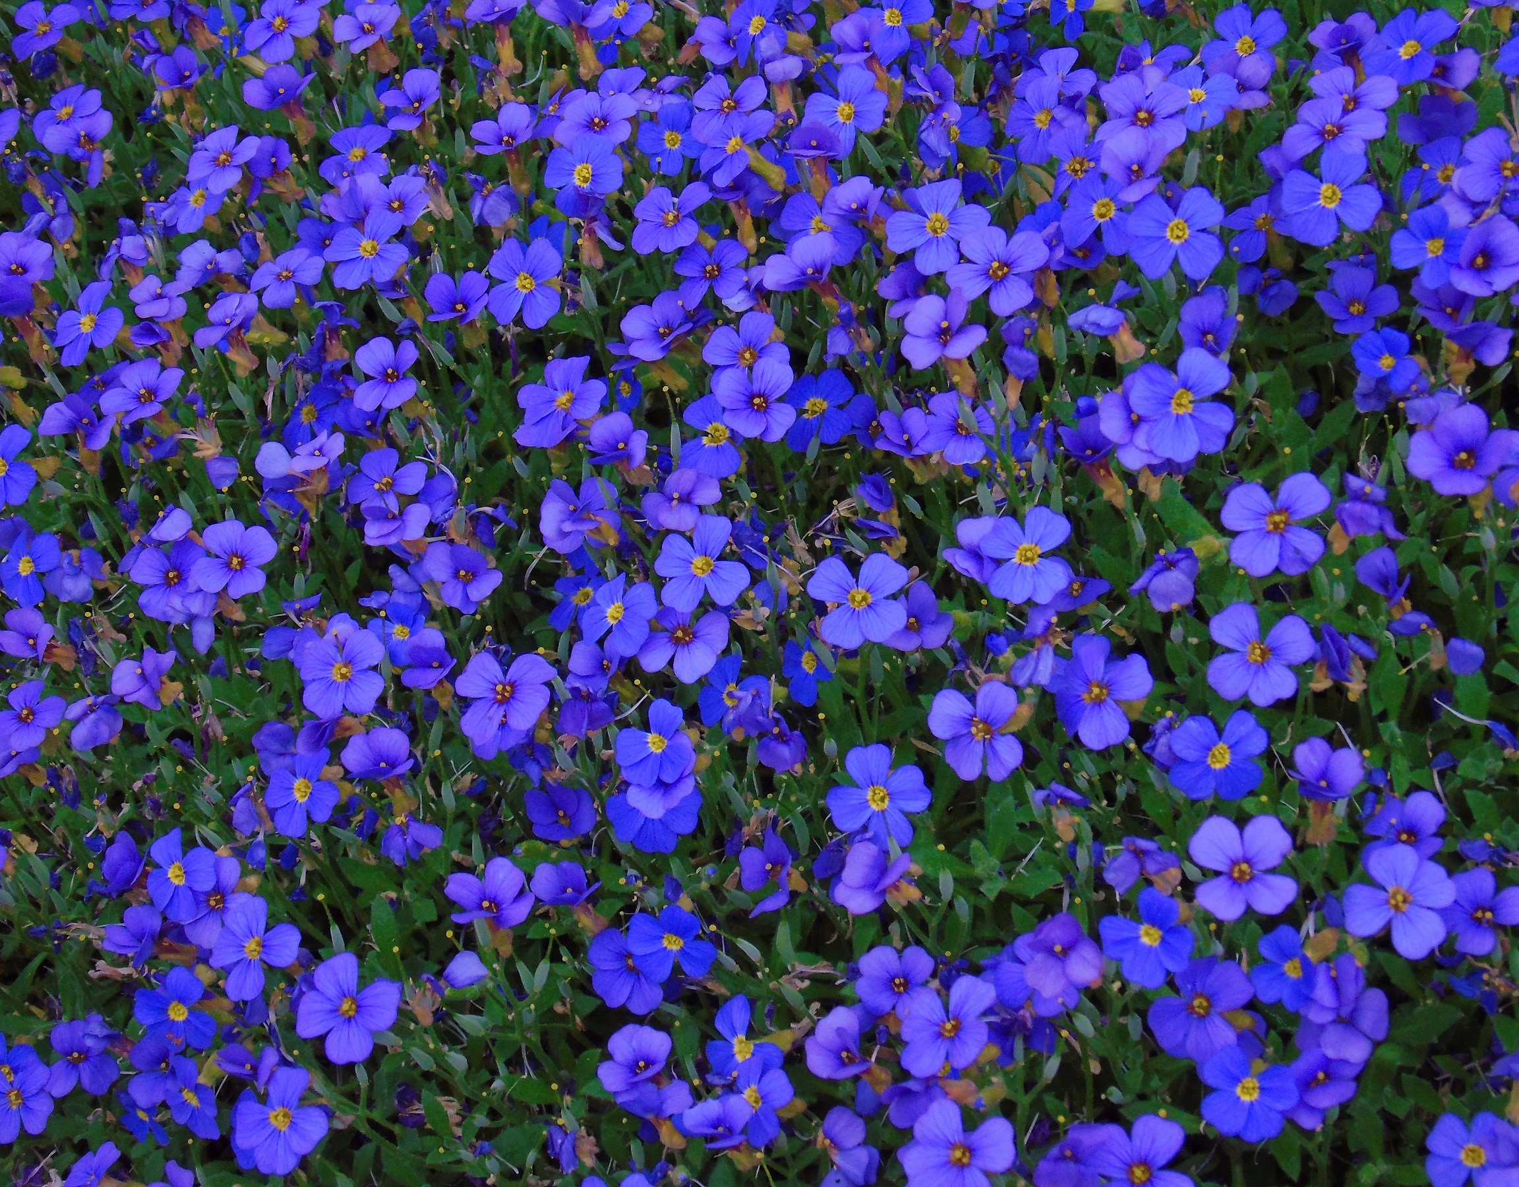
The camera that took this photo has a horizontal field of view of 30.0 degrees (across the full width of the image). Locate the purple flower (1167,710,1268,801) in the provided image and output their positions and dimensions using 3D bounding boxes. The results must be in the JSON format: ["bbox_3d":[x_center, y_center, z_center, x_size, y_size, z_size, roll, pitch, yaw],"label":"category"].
[{"bbox_3d":[0.092,0.033,0.573,0.021,0.008,0.019,0,71,9],"label":"purple flower"}]

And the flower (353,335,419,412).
[{"bbox_3d":[-0.102,-0.060,0.779,0.018,0.009,0.021,0,73,2],"label":"flower"}]

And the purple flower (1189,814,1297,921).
[{"bbox_3d":[0.090,0.051,0.525,0.020,0.007,0.020,0,83,0],"label":"purple flower"}]

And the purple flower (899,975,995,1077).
[{"bbox_3d":[0.039,0.089,0.578,0.020,0.009,0.022,0,68,13],"label":"purple flower"}]

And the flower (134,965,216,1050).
[{"bbox_3d":[-0.123,0.087,0.596,0.017,0.007,0.018,0,71,-12],"label":"flower"}]

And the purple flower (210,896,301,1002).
[{"bbox_3d":[-0.114,0.081,0.643,0.021,0.009,0.022,0,74,5],"label":"purple flower"}]

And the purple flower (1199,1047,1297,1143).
[{"bbox_3d":[0.096,0.098,0.555,0.019,0.009,0.019,0,75,10],"label":"purple flower"}]

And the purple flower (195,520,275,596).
[{"bbox_3d":[-0.118,-0.008,0.640,0.019,0.008,0.019,0,66,-3],"label":"purple flower"}]

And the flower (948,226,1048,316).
[{"bbox_3d":[0.051,-0.068,0.600,0.021,0.008,0.020,0,66,0],"label":"flower"}]

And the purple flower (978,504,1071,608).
[{"bbox_3d":[0.058,-0.008,0.620,0.021,0.009,0.022,0,76,5],"label":"purple flower"}]

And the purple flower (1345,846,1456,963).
[{"bbox_3d":[0.120,0.058,0.534,0.021,0.009,0.021,0,72,13],"label":"purple flower"}]

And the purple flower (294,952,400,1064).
[{"bbox_3d":[-0.081,0.081,0.555,0.021,0.008,0.022,0,78,3],"label":"purple flower"}]

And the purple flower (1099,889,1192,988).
[{"bbox_3d":[0.072,0.064,0.530,0.018,0.007,0.019,0,84,6],"label":"purple flower"}]

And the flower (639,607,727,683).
[{"bbox_3d":[-0.018,0.013,0.653,0.021,0.009,0.021,0,62,-2],"label":"flower"}]

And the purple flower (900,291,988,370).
[{"bbox_3d":[0.042,-0.059,0.647,0.021,0.009,0.021,0,65,25],"label":"purple flower"}]

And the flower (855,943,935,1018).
[{"bbox_3d":[0.028,0.080,0.586,0.016,0.007,0.017,0,60,6],"label":"flower"}]

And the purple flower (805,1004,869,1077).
[{"bbox_3d":[0.015,0.085,0.540,0.015,0.011,0.016,0,62,36],"label":"purple flower"}]

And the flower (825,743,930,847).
[{"bbox_3d":[0.025,0.043,0.598,0.022,0.009,0.022,0,77,5],"label":"flower"}]

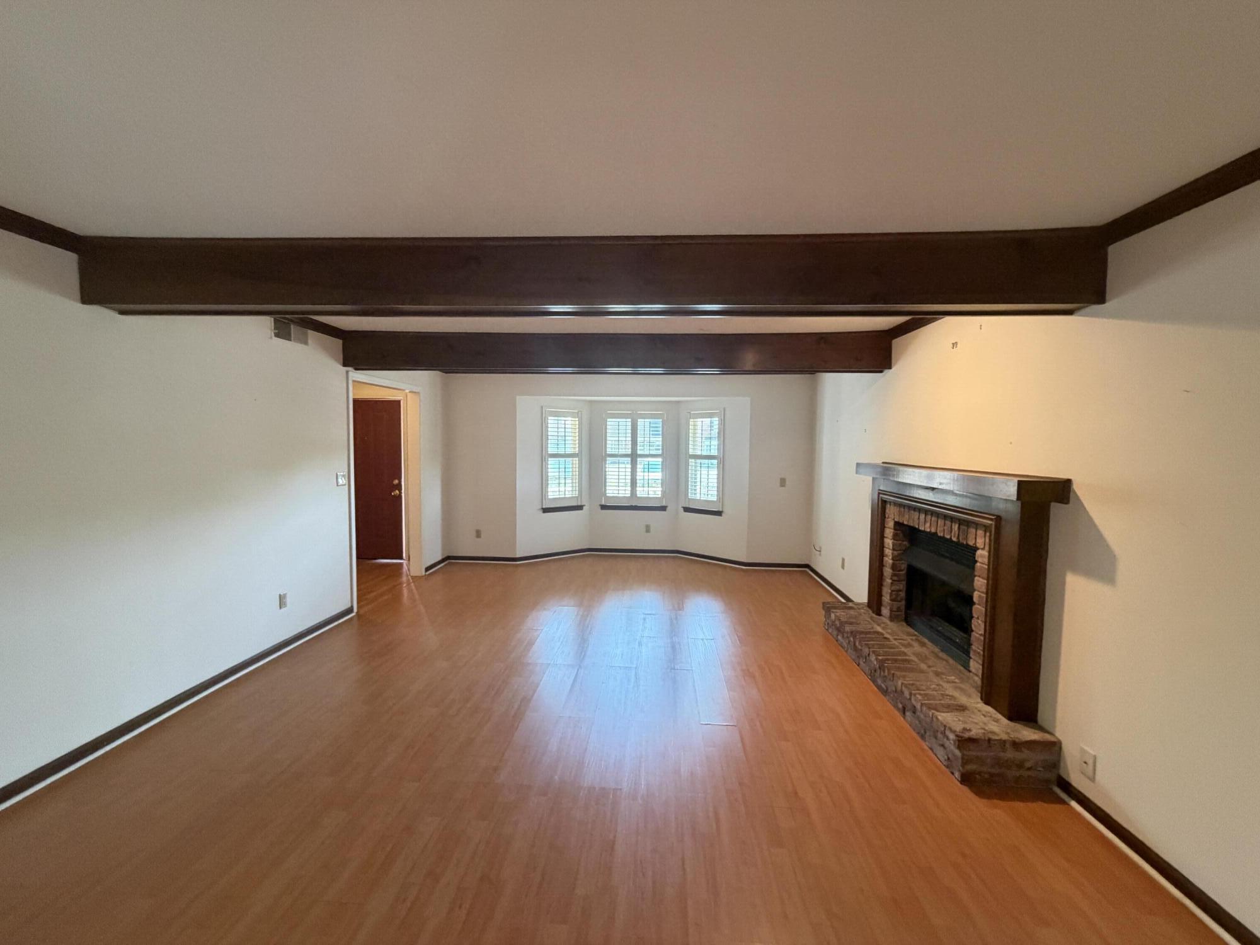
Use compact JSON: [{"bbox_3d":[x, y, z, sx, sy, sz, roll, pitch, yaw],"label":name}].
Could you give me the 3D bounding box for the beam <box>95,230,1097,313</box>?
[{"bbox_3d":[-0.282,-0.896,2.343,4.495,0.310,0.195,1,3,3],"label":"beam"}]

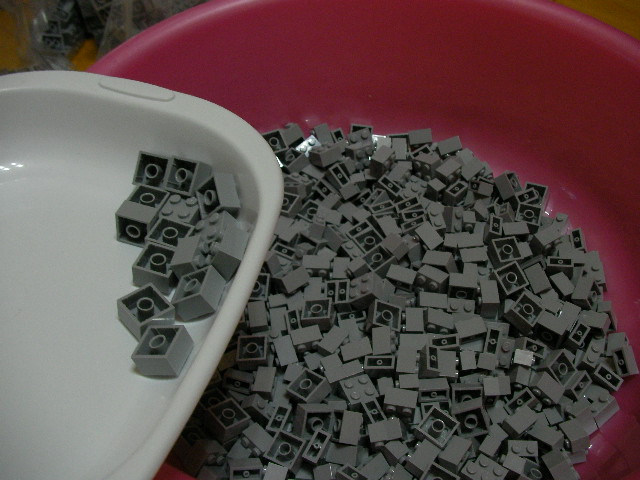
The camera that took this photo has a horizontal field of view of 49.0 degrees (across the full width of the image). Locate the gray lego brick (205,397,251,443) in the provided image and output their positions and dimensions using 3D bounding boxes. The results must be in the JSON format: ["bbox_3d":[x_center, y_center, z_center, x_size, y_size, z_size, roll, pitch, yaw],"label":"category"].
[{"bbox_3d":[-0.046,0.091,0.352,0.016,0.011,0.016,-16,41,-42],"label":"gray lego brick"}]

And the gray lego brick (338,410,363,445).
[{"bbox_3d":[0.014,0.095,0.356,0.011,0.016,0.016,12,78,-12],"label":"gray lego brick"}]

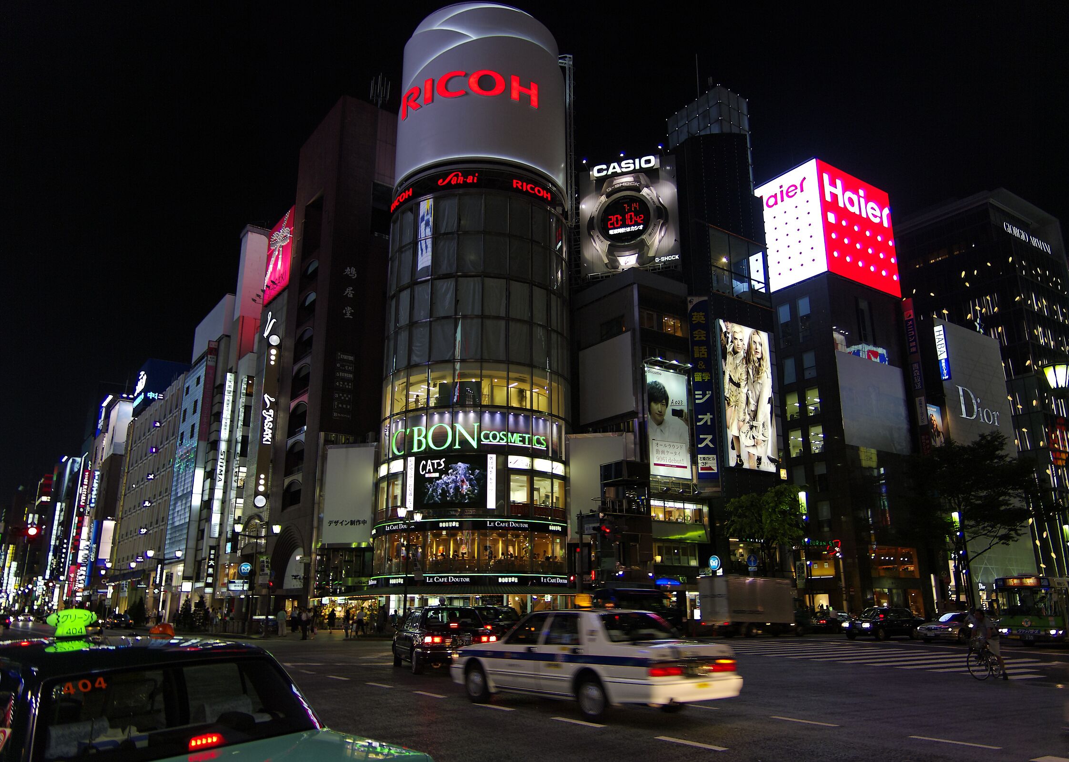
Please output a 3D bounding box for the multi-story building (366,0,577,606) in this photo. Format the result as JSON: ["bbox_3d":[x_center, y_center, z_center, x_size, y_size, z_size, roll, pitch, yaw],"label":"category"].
[{"bbox_3d":[-4.022,-7.185,54.408,12.570,48.000,12.570,0,-17,0],"label":"multi-story building"}]

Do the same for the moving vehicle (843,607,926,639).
[{"bbox_3d":[17.933,12.345,39.110,4.700,1.520,1.700,11,-20,-34],"label":"moving vehicle"}]

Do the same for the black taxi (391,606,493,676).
[{"bbox_3d":[-2.499,6.708,19.825,1.700,1.500,4.700,5,-18,-18],"label":"black taxi"}]

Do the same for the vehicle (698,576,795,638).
[{"bbox_3d":[12.147,12.555,42.678,6.300,3.100,2.100,11,-20,-34],"label":"vehicle"}]

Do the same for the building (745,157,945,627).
[{"bbox_3d":[30.429,1.450,78.922,14.500,44.300,12.000,11,-20,-34],"label":"building"}]

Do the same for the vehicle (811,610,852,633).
[{"bbox_3d":[19.002,14.723,46.721,4.600,1.460,1.700,11,-20,-34],"label":"vehicle"}]

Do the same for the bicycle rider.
[{"bbox_3d":[10.035,5.770,16.878,0.620,1.520,1.600,-16,-23,42],"label":"bicycle rider"}]

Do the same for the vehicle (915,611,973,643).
[{"bbox_3d":[19.634,11.114,34.857,4.750,1.430,1.760,11,-20,-34],"label":"vehicle"}]

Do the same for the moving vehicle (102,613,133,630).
[{"bbox_3d":[-39.014,22.627,71.783,1.700,1.450,4.600,11,-20,-34],"label":"moving vehicle"}]

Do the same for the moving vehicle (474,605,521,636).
[{"bbox_3d":[-1.417,9.315,28.528,1.700,1.500,4.650,-6,-18,19],"label":"moving vehicle"}]

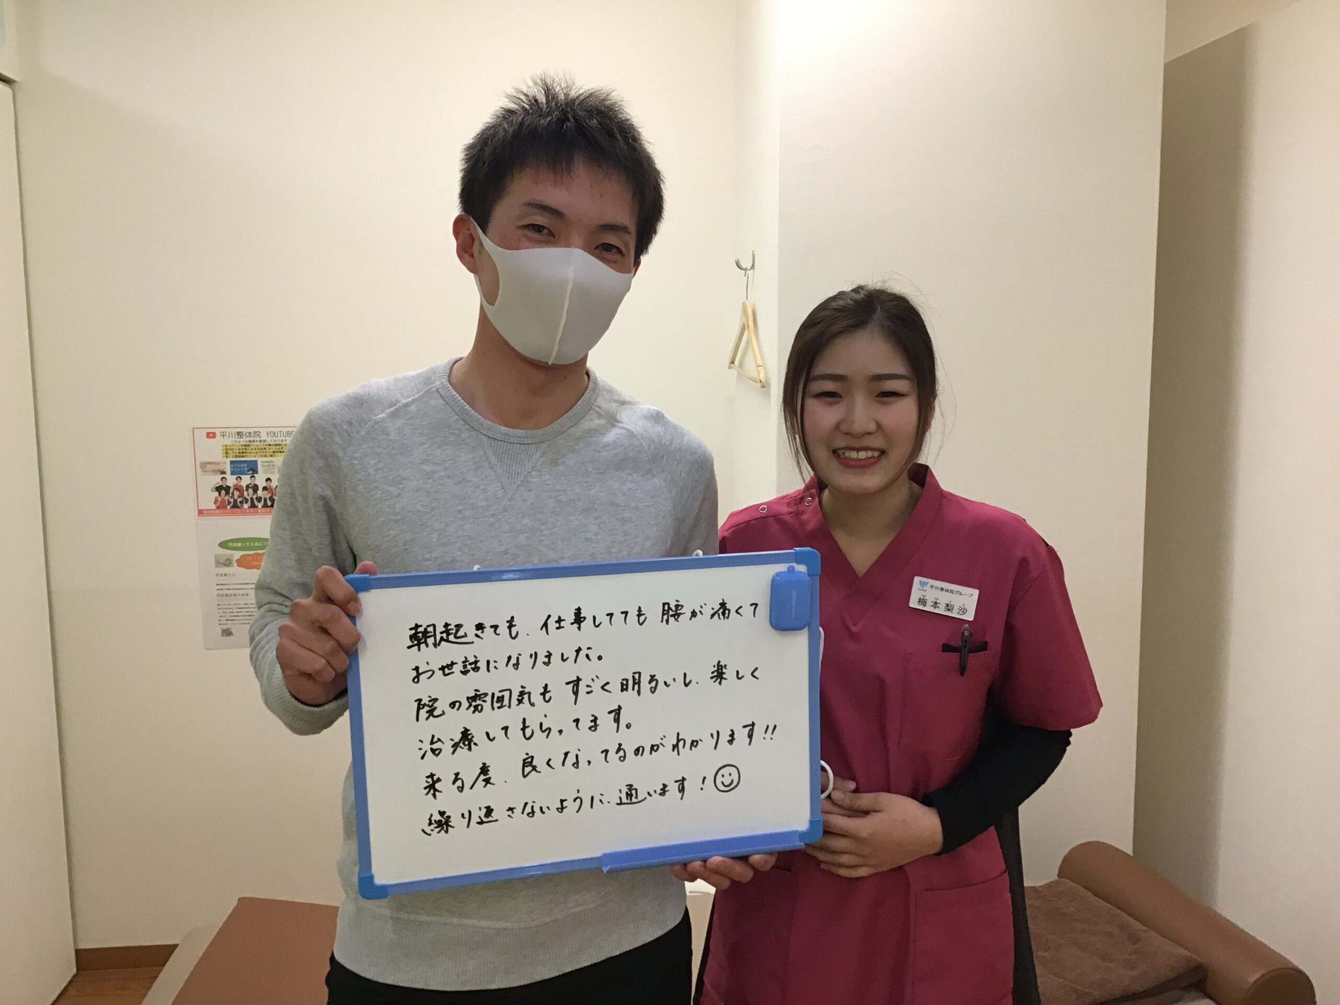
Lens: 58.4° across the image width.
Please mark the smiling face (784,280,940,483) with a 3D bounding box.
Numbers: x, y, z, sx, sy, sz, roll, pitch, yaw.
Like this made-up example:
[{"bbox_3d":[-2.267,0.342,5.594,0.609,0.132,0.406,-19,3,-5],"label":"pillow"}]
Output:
[{"bbox_3d":[0.206,-0.122,1.300,0.168,0.225,0.205,1,7,11],"label":"smiling face"}]

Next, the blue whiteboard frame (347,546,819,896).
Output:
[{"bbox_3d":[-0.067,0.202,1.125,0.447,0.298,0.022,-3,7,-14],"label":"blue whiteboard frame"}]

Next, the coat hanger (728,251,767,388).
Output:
[{"bbox_3d":[0.167,-0.392,2.620,0.035,0.260,0.420,-1,7,-5],"label":"coat hanger"}]

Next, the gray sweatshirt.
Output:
[{"bbox_3d":[-0.176,0.167,1.269,0.480,0.630,0.310,-2,7,-10],"label":"gray sweatshirt"}]

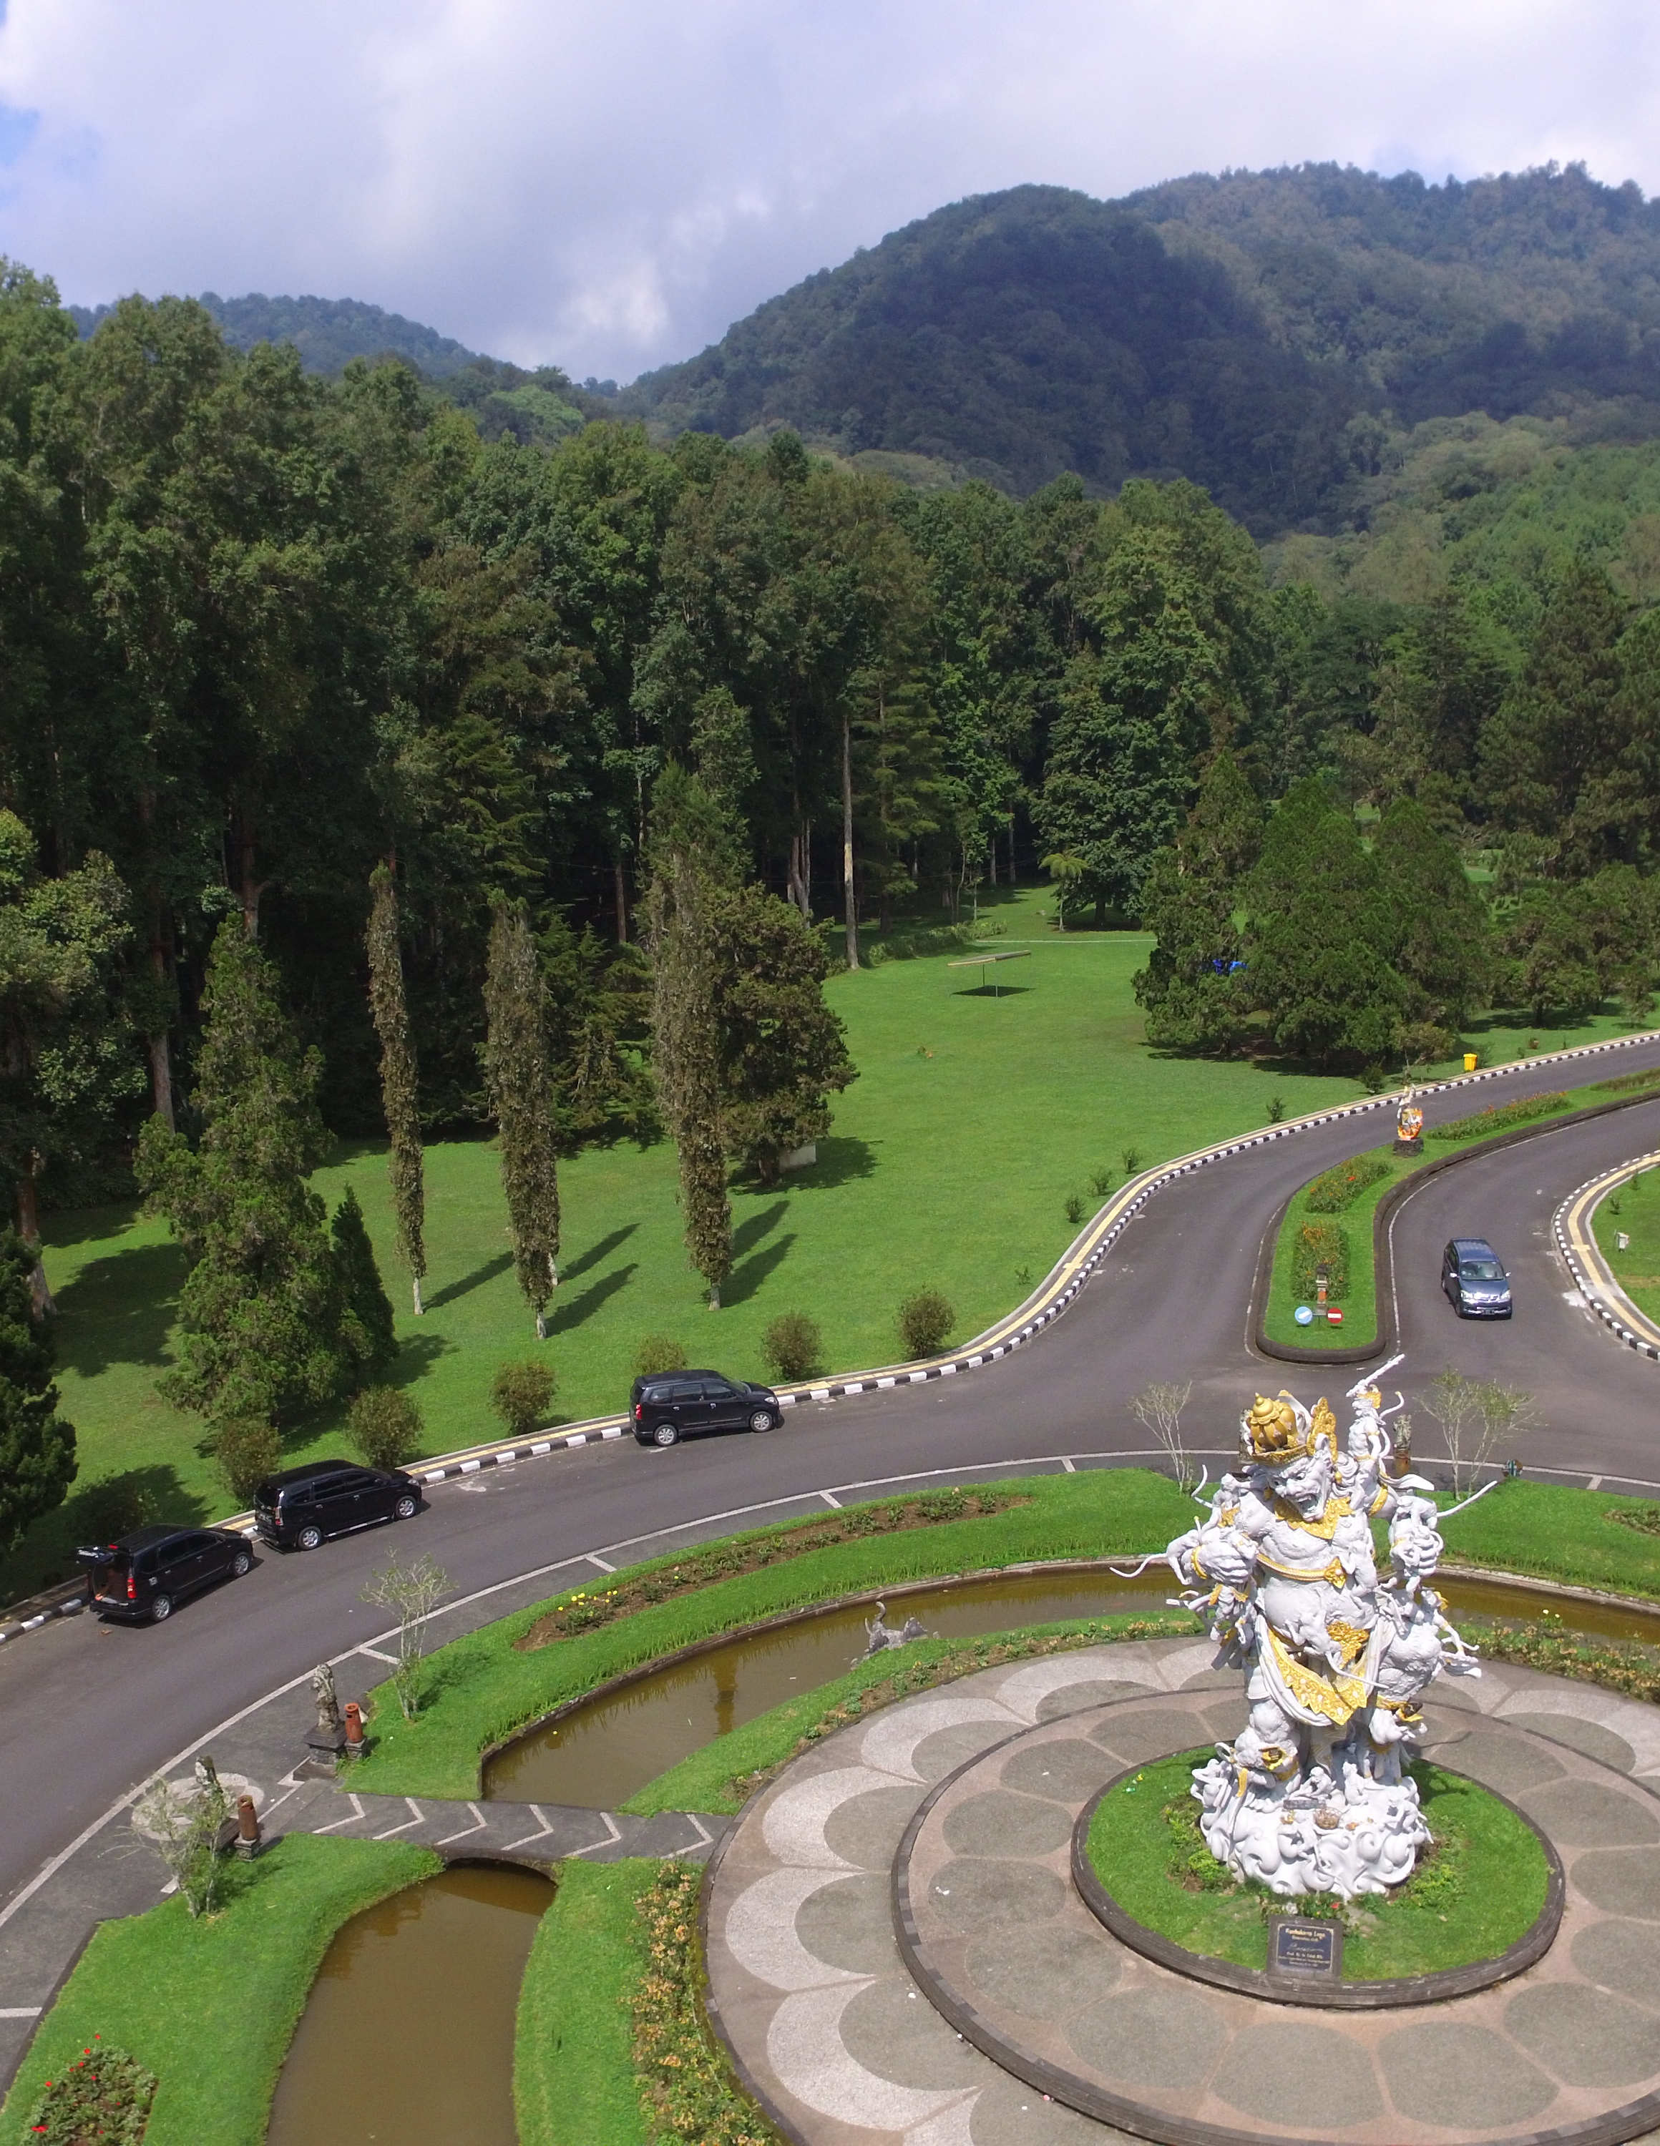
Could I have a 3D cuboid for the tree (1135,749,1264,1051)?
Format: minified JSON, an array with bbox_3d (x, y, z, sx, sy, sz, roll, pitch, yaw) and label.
[{"bbox_3d":[21.767,-10.357,97.796,7.600,17.300,7.600,-2,8,12],"label":"tree"}]

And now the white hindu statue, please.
[{"bbox_3d":[7.624,8.501,26.057,5.000,7.800,3.900,-2,8,9],"label":"white hindu statue"}]

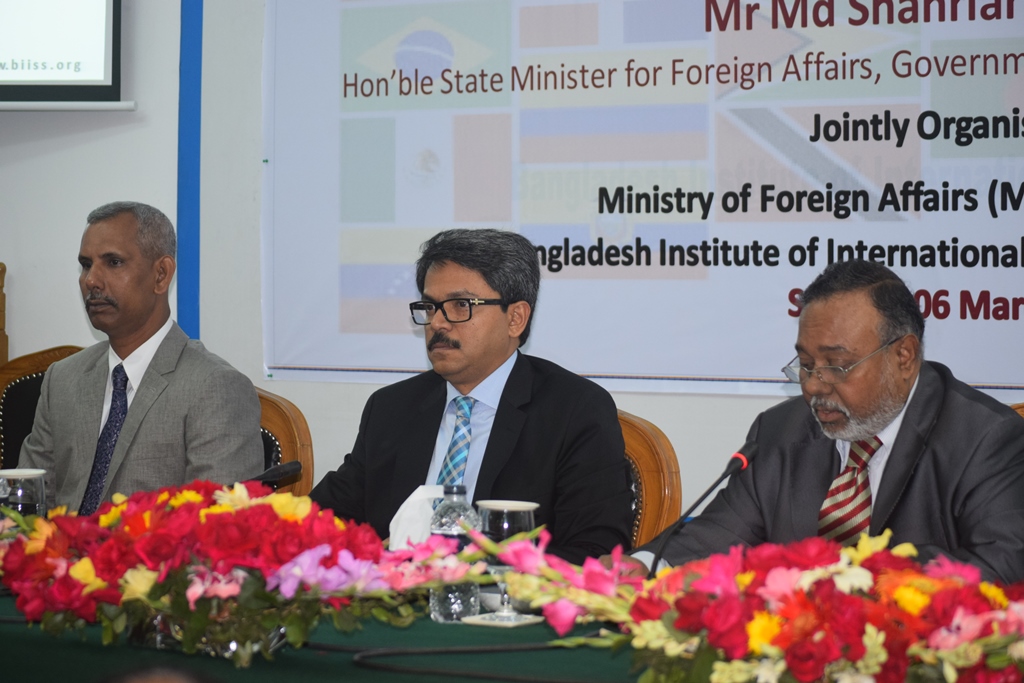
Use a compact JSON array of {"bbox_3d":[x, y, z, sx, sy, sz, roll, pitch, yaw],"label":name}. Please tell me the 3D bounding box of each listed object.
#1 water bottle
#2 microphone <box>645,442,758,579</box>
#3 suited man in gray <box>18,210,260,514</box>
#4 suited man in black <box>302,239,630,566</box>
[{"bbox_3d":[-0.079,0.292,4.120,0.069,0.187,0.069,0,1,0],"label":"water bottle"},{"bbox_3d":[0.262,0.267,4.110,0.080,0.240,0.280,1,1,33],"label":"microphone"},{"bbox_3d":[-0.750,0.425,5.060,0.530,1.330,0.780,1,1,35],"label":"suited man in gray"},{"bbox_3d":[-0.145,0.470,4.680,0.570,1.300,0.780,1,1,32],"label":"suited man in black"}]

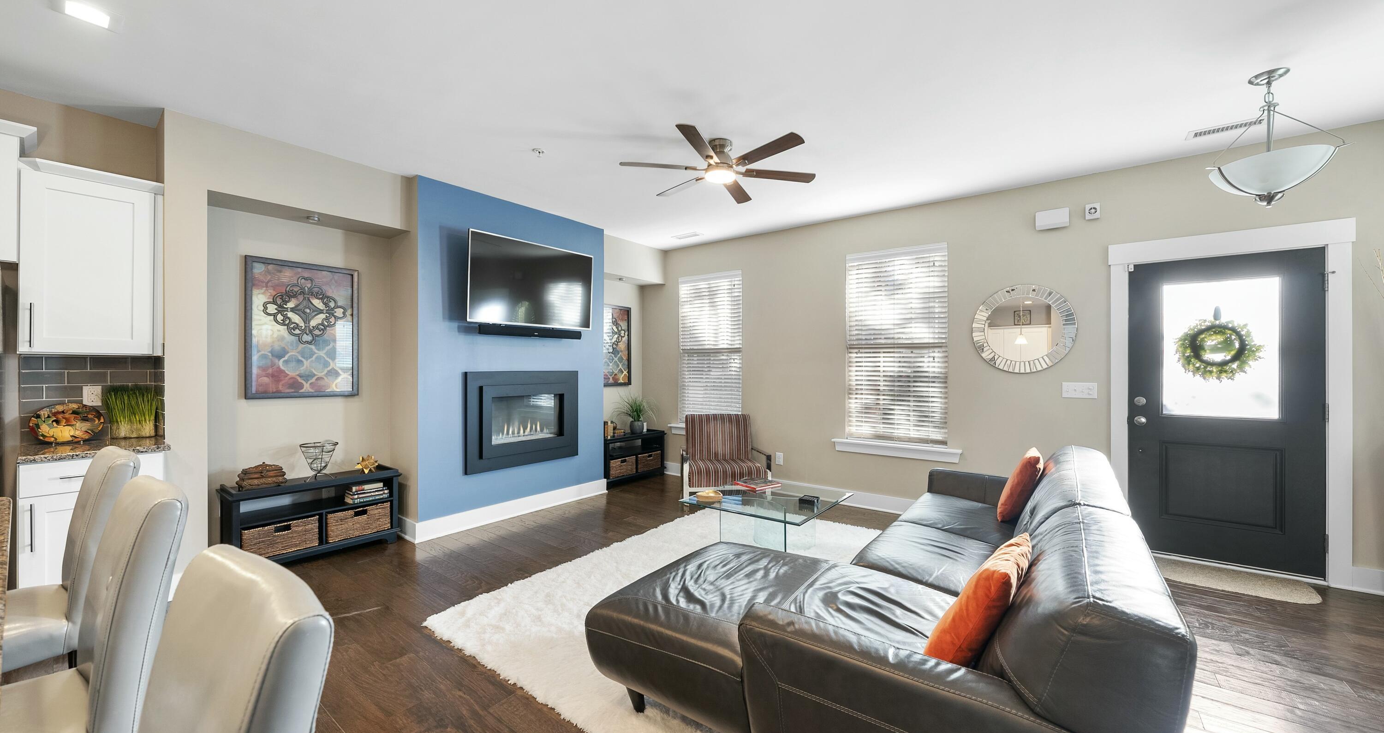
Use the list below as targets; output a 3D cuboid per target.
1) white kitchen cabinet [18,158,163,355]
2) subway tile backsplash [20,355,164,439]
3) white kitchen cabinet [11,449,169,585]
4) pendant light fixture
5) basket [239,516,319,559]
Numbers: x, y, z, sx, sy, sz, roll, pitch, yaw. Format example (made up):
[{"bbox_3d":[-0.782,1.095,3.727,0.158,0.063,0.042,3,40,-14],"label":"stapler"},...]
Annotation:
[{"bbox_3d":[-3.229,-0.535,2.699,0.360,0.945,0.480,0,0,38],"label":"white kitchen cabinet"},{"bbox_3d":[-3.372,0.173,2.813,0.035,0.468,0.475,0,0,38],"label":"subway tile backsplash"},{"bbox_3d":[-3.152,0.874,2.630,0.600,0.864,0.459,0,0,38],"label":"white kitchen cabinet"},{"bbox_3d":[2.856,-1.107,2.471,0.460,0.642,0.460,0,0,38],"label":"pendant light fixture"},{"bbox_3d":[-2.799,1.120,3.355,0.350,0.200,0.400,0,0,38],"label":"basket"}]

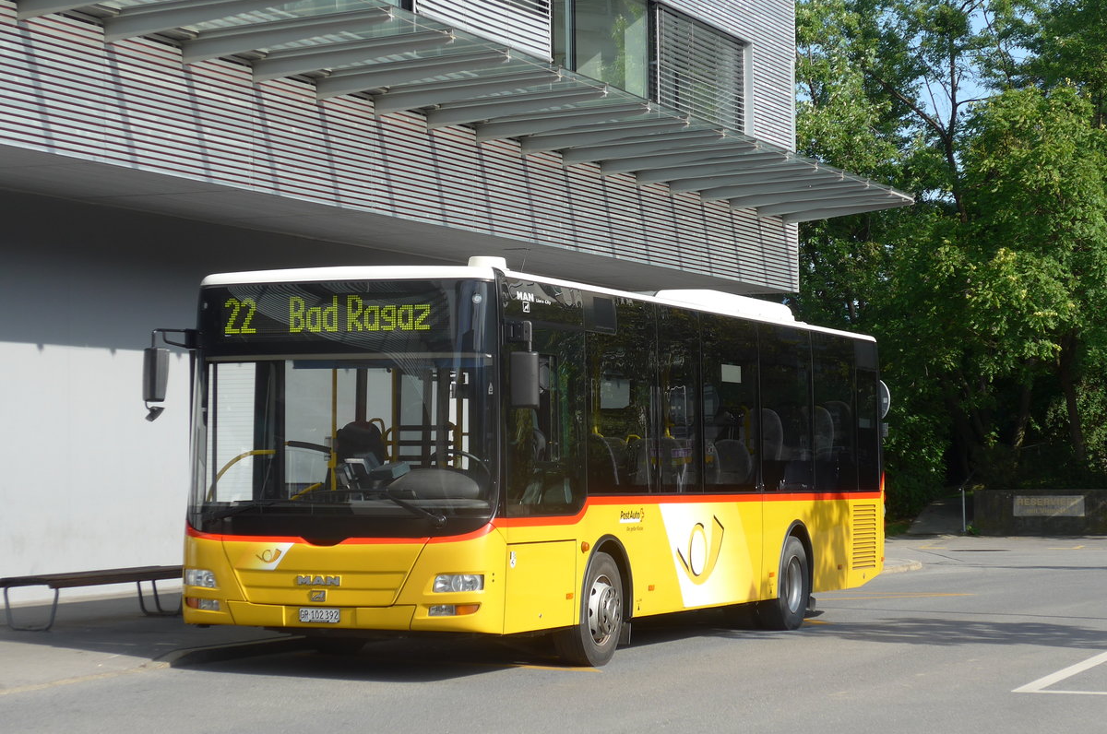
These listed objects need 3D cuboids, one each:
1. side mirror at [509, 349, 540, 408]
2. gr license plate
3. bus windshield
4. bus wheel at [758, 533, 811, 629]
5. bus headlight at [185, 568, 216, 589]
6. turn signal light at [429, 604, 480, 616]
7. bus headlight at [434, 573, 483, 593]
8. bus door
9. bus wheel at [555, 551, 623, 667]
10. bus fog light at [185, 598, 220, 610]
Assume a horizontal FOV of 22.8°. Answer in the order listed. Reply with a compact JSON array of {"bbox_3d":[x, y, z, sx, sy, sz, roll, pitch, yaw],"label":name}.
[{"bbox_3d":[-0.194,0.088,18.580,0.210,0.385,0.130,-1,-2,22],"label":"side mirror"},{"bbox_3d":[-1.592,1.698,18.750,0.305,0.095,0.020,-1,-2,22],"label":"gr license plate"},{"bbox_3d":[-1.509,0.307,19.000,2.340,1.800,0.340,-1,-2,22],"label":"bus windshield"},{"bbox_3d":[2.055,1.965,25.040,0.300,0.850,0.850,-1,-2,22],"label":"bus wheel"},{"bbox_3d":[-2.452,1.481,19.232,0.300,0.125,0.180,-1,-2,22],"label":"bus headlight"},{"bbox_3d":[-0.665,1.637,18.511,0.310,0.080,0.160,-1,-2,22],"label":"turn signal light"},{"bbox_3d":[-0.636,1.456,18.507,0.300,0.120,0.180,-1,-2,22],"label":"bus headlight"},{"bbox_3d":[-0.091,0.776,19.341,0.100,2.130,1.550,-1,-2,22],"label":"bus door"},{"bbox_3d":[0.237,1.797,20.440,0.270,0.850,0.850,-1,-2,22],"label":"bus wheel"},{"bbox_3d":[-2.438,1.659,19.220,0.310,0.085,0.160,-1,-2,22],"label":"bus fog light"}]

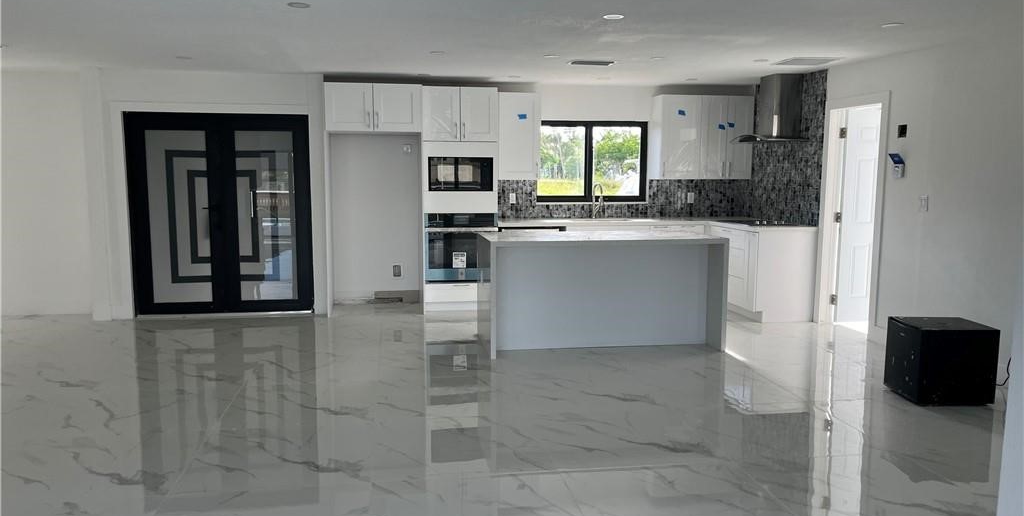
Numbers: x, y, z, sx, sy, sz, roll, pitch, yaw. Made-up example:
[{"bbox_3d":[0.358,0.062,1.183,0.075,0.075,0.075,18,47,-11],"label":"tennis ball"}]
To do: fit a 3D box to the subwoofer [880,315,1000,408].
[{"bbox_3d":[2.798,0.663,5.030,0.505,0.470,0.450,0,6,0],"label":"subwoofer"}]

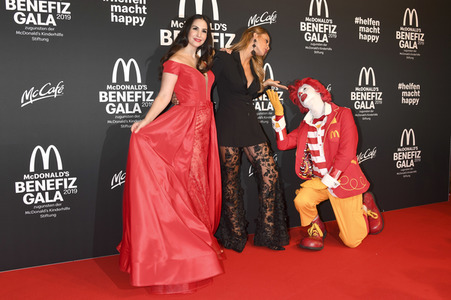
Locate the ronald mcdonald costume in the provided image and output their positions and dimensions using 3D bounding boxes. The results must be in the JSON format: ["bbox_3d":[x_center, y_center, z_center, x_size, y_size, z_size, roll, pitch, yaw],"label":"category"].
[{"bbox_3d":[0.882,0.102,3.301,0.680,1.340,0.840,4,7,38],"label":"ronald mcdonald costume"}]

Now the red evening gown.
[{"bbox_3d":[-0.369,0.136,2.724,0.740,1.440,0.700,-4,7,-28],"label":"red evening gown"}]

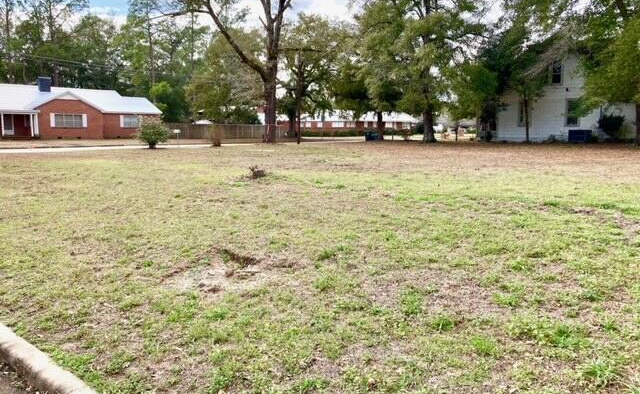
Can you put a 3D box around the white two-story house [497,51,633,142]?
[{"bbox_3d":[20.387,-8.515,42.271,9.500,7.800,9.000,4,9,28],"label":"white two-story house"}]

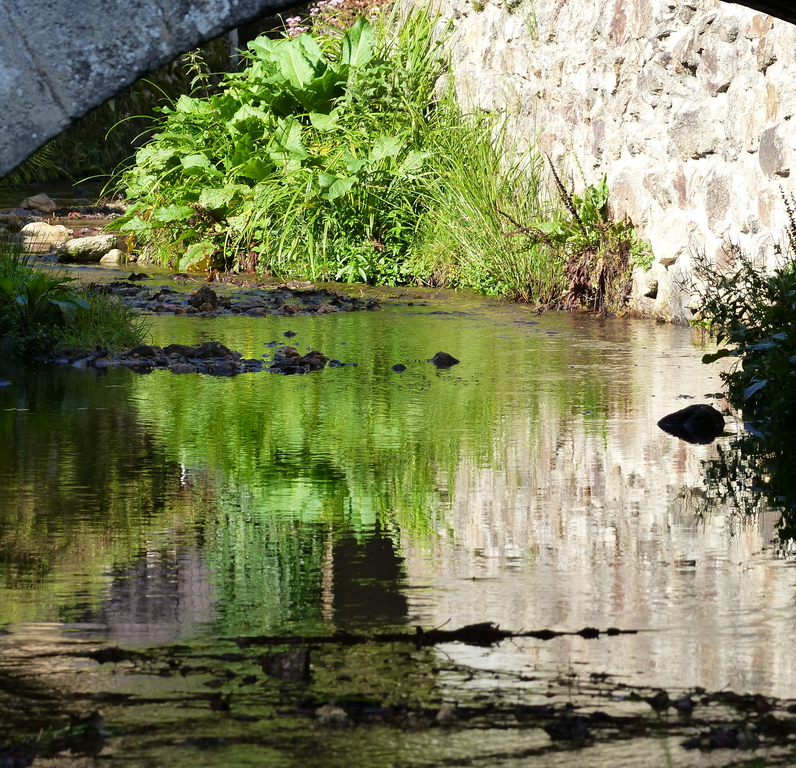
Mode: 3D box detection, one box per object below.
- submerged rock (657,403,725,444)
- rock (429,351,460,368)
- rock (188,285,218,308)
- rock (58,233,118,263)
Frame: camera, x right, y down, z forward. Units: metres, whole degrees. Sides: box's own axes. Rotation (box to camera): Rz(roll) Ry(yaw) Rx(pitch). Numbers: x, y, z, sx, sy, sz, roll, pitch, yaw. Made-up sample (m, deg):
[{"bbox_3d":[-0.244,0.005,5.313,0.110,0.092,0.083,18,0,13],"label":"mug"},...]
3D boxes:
[{"bbox_3d":[1.156,0.156,23.500,0.265,0.158,0.210,0,4,0],"label":"submerged rock"},{"bbox_3d":[0.209,-0.110,26.700,0.139,0.076,0.110,0,4,0],"label":"rock"},{"bbox_3d":[-1.001,-0.450,30.600,0.149,0.118,0.130,0,4,0],"label":"rock"},{"bbox_3d":[-1.760,-0.763,33.600,0.339,0.153,0.240,0,4,0],"label":"rock"}]

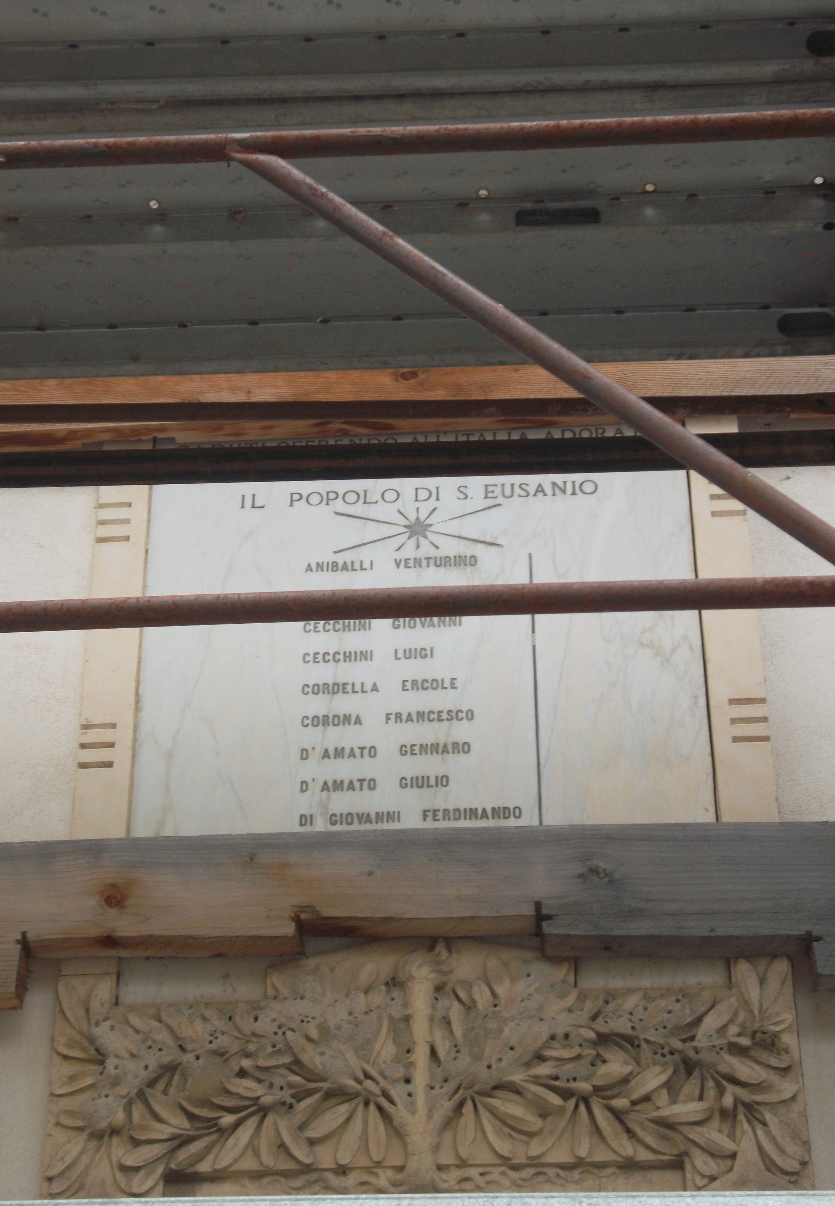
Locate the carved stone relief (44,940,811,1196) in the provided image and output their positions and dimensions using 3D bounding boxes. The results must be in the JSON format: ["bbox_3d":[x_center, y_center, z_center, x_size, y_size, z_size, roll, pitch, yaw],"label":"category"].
[{"bbox_3d":[0.009,0.614,3.879,0.976,0.439,0.120,-2,-39,2],"label":"carved stone relief"}]

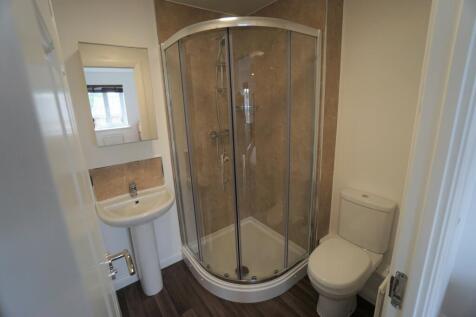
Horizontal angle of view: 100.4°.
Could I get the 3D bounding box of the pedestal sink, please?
[{"bbox_3d":[-0.723,0.722,1.566,0.538,0.838,0.458,-11,16,-34],"label":"pedestal sink"}]

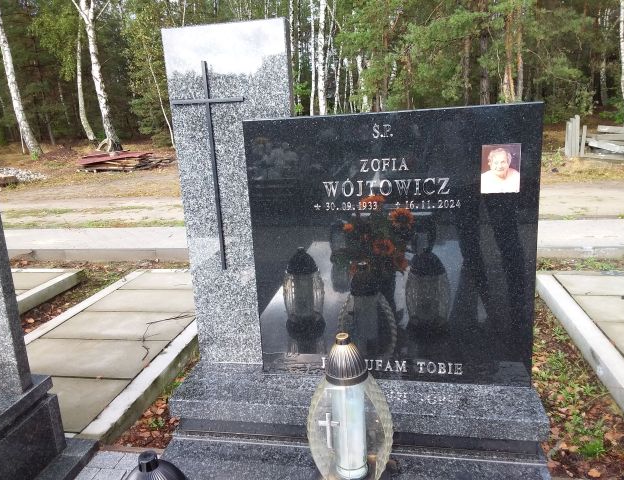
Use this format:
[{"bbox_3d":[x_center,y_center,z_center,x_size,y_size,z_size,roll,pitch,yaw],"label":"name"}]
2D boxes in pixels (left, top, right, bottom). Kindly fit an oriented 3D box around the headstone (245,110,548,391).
[{"bbox_3d":[0.207,0.029,1.413,0.750,0.731,0.060,0,12,13],"label":"headstone"}]

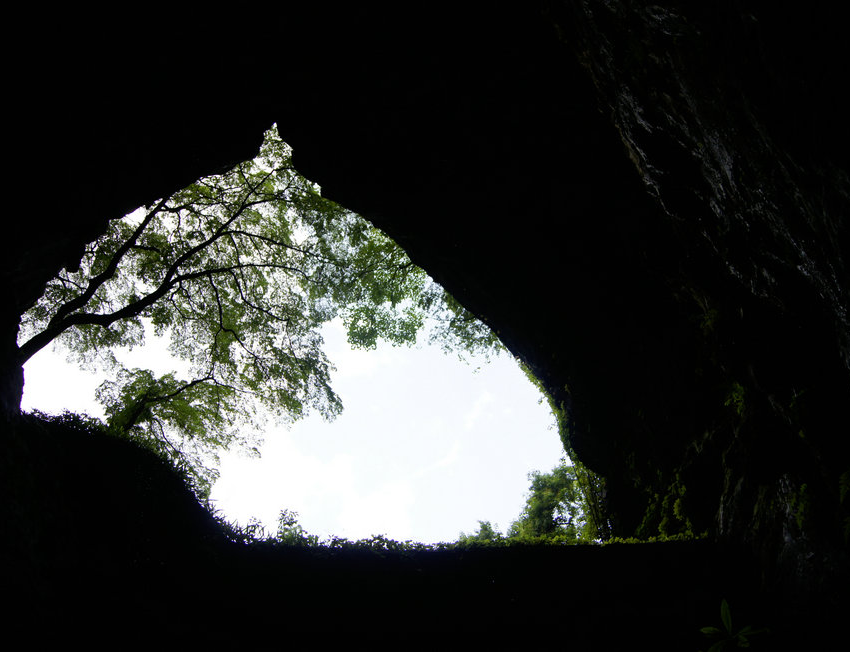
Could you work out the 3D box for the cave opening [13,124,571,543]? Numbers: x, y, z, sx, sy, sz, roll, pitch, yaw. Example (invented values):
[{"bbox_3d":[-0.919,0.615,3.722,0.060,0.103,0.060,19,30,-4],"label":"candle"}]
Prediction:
[{"bbox_3d":[-2.453,-0.243,16.816,11.362,10.029,2.500,0,-22,0],"label":"cave opening"}]

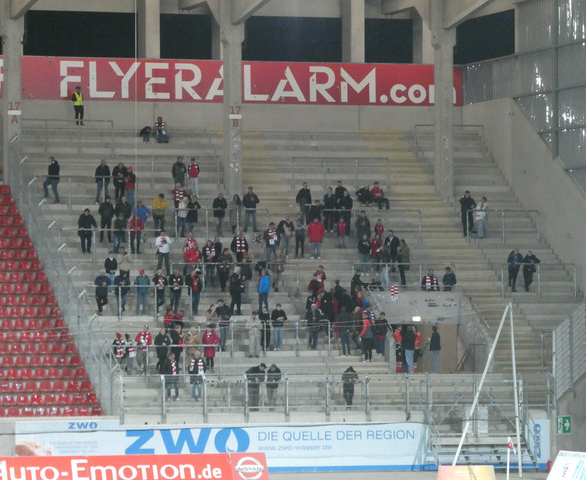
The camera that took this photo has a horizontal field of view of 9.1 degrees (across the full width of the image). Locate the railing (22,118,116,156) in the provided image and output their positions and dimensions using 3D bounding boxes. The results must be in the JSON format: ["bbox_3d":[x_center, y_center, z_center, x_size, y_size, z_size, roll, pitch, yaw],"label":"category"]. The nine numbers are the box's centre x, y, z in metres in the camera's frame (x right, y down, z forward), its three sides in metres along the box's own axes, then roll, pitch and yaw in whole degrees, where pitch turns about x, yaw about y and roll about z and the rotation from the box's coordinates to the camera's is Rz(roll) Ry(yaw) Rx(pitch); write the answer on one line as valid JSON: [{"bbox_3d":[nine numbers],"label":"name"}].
[{"bbox_3d":[-9.195,-4.131,148.080,4.200,1.398,0.080,0,-1,-17],"label":"railing"}]

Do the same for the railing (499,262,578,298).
[{"bbox_3d":[9.596,1.598,144.150,3.150,1.364,0.080,0,-1,-17],"label":"railing"}]

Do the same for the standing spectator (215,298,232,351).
[{"bbox_3d":[-2.575,3.160,137.306,0.570,1.938,0.420,0,-1,15],"label":"standing spectator"}]

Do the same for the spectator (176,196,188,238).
[{"bbox_3d":[-4.423,-0.913,148.355,0.461,1.641,0.400,0,-1,-25],"label":"spectator"}]

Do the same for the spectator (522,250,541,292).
[{"bbox_3d":[9.281,1.229,143.594,0.600,1.604,0.450,0,-1,-5],"label":"spectator"}]

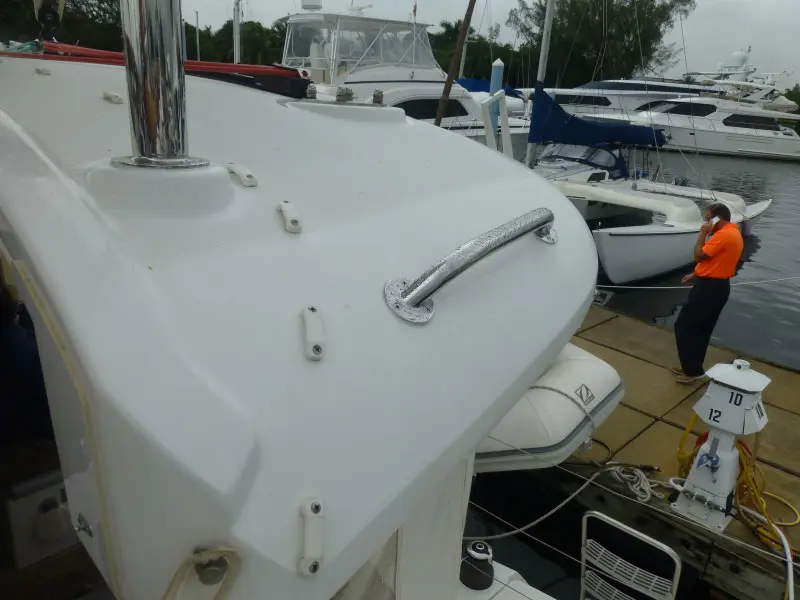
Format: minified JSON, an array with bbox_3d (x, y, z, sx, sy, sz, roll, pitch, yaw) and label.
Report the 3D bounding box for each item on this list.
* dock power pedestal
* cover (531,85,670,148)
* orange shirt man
[{"bbox_3d":[2.075,0.892,3.570,0.340,1.100,0.380,-17,27,-41],"label":"dock power pedestal"},{"bbox_3d":[4.824,-4.230,12.989,4.544,1.285,0.450,-9,23,-28],"label":"cover"},{"bbox_3d":[2.933,-0.046,5.280,0.500,1.720,0.520,13,23,26],"label":"orange shirt man"}]

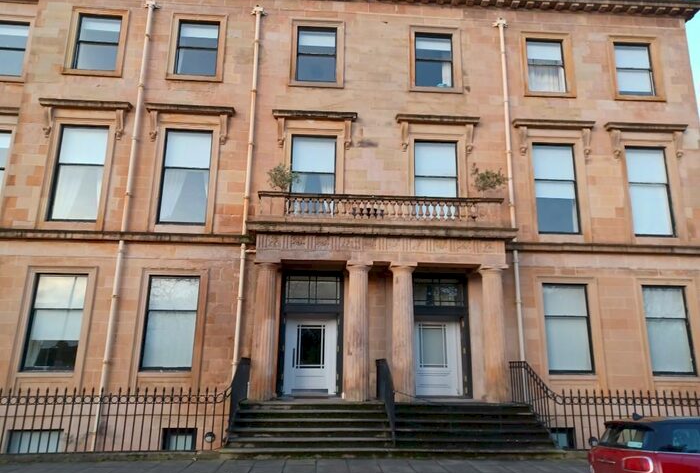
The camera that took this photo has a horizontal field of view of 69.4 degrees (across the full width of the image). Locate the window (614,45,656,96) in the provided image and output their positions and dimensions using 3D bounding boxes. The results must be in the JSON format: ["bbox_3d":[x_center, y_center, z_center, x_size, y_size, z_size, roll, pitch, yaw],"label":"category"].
[{"bbox_3d":[9.460,-5.531,16.880,1.290,1.934,0.160,2,-14,-4],"label":"window"}]

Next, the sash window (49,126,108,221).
[{"bbox_3d":[-7.825,-1.863,14.582,1.359,2.897,0.157,2,-14,-3],"label":"sash window"}]

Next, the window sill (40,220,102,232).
[{"bbox_3d":[-7.860,-0.239,14.353,1.542,0.269,0.240,2,-14,-4],"label":"window sill"}]

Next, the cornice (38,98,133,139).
[{"bbox_3d":[-7.727,-3.352,14.665,2.552,1.130,0.334,2,-14,-3],"label":"cornice"}]

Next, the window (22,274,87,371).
[{"bbox_3d":[-7.941,2.337,13.758,1.386,2.582,0.160,2,-14,-4],"label":"window"}]

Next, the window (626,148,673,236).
[{"bbox_3d":[9.218,-1.386,15.498,1.302,2.870,0.200,1,-14,-4],"label":"window"}]

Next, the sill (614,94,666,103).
[{"bbox_3d":[9.419,-4.471,16.503,1.757,0.240,0.220,2,-14,-4],"label":"sill"}]

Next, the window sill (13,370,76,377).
[{"bbox_3d":[-7.978,3.648,13.325,1.450,0.126,0.250,2,-14,-4],"label":"window sill"}]

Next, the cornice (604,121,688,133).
[{"bbox_3d":[9.344,-3.421,16.038,2.704,0.152,0.330,2,-14,-4],"label":"cornice"}]

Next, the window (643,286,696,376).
[{"bbox_3d":[9.187,2.672,14.500,1.316,2.520,0.200,1,-14,-4],"label":"window"}]

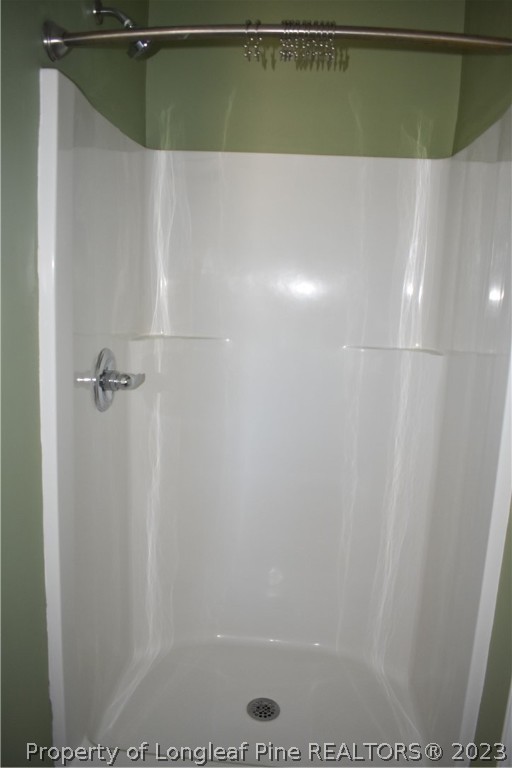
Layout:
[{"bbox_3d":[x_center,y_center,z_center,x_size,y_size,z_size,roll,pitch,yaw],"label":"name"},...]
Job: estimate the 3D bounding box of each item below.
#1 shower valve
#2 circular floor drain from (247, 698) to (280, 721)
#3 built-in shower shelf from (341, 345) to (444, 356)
[{"bbox_3d":[-0.398,-0.010,1.706,0.100,0.180,0.180,3,10,3],"label":"shower valve"},{"bbox_3d":[0.026,1.089,1.925,0.110,0.012,0.110,2,10,0],"label":"circular floor drain"},{"bbox_3d":[0.475,-0.109,1.976,0.340,0.025,0.090,3,10,3],"label":"built-in shower shelf"}]

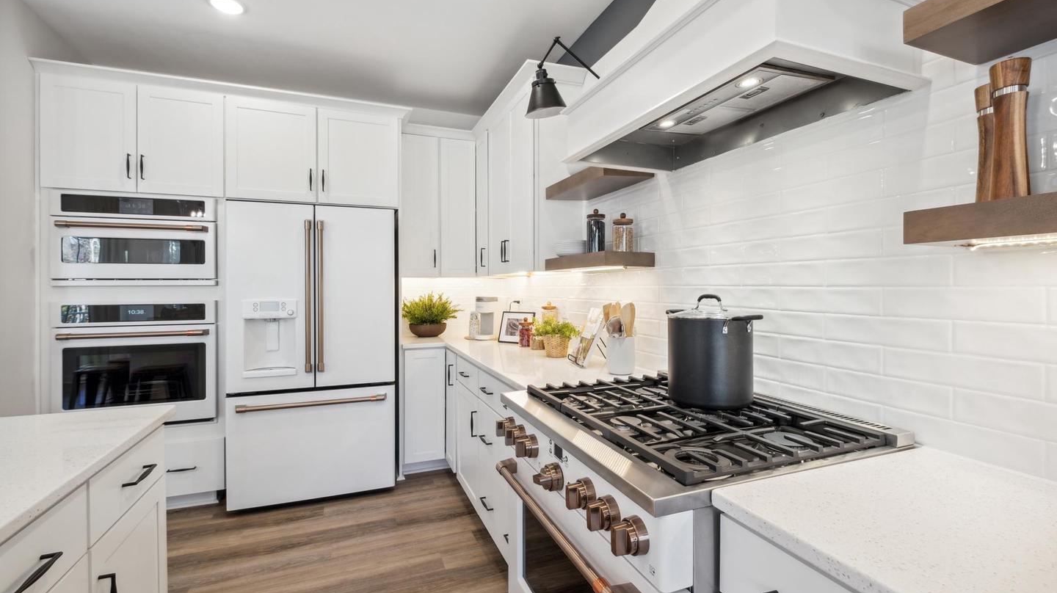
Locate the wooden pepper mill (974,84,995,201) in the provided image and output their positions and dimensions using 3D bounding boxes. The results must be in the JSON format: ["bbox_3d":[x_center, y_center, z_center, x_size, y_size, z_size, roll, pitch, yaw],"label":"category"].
[{"bbox_3d":[0.926,-0.296,0.880,0.052,0.255,0.052,0,1,-22],"label":"wooden pepper mill"}]

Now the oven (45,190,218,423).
[{"bbox_3d":[-2.324,0.083,2.756,0.758,1.355,0.630,0,1,-22],"label":"oven"}]

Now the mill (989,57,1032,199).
[{"bbox_3d":[0.872,-0.294,0.799,0.052,0.255,0.052,0,1,-22],"label":"mill"}]

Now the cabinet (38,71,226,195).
[{"bbox_3d":[-2.351,-0.910,2.792,0.843,0.630,0.600,0,1,-22],"label":"cabinet"}]

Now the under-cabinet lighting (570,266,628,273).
[{"bbox_3d":[0.342,-0.131,2.240,0.030,0.015,0.520,0,1,-22],"label":"under-cabinet lighting"}]

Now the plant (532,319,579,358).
[{"bbox_3d":[0.167,0.236,2.536,0.250,0.216,0.240,0,1,-22],"label":"plant"}]

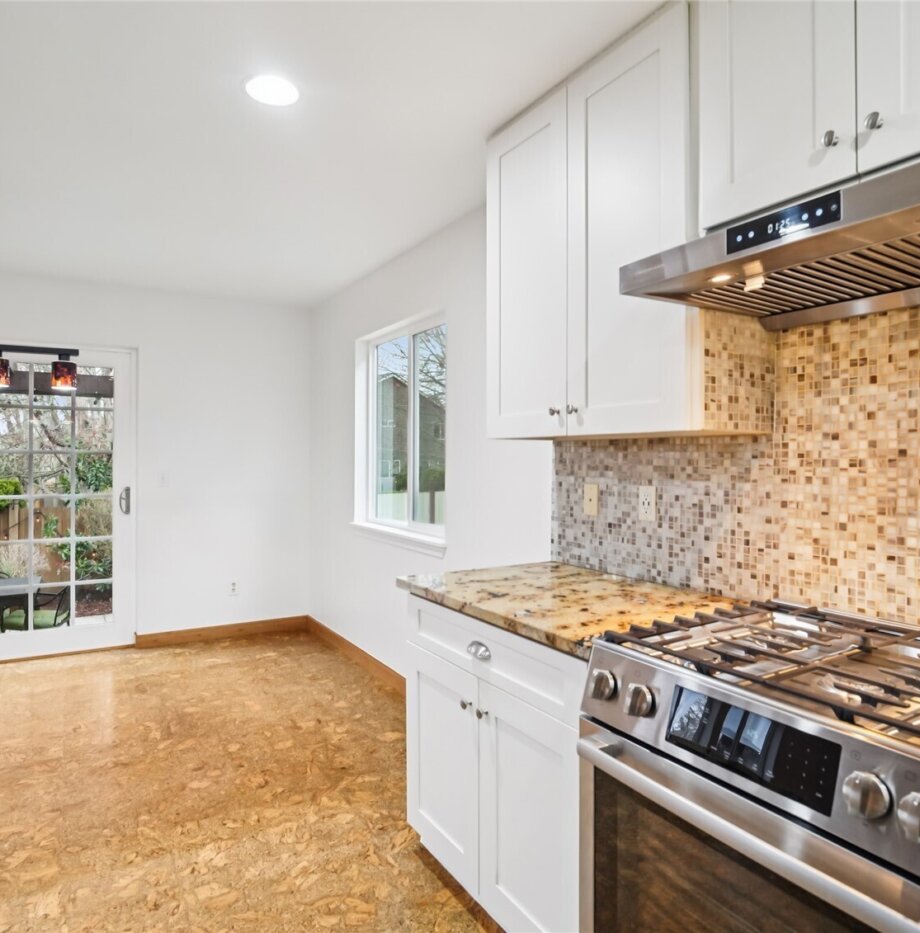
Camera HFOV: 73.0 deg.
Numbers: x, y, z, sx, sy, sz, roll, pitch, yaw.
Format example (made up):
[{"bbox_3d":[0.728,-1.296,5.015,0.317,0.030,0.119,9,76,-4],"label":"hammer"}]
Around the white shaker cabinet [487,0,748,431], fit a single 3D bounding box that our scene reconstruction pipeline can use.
[{"bbox_3d":[0.468,-0.622,1.948,0.320,1.056,0.877,0,1,-32],"label":"white shaker cabinet"}]

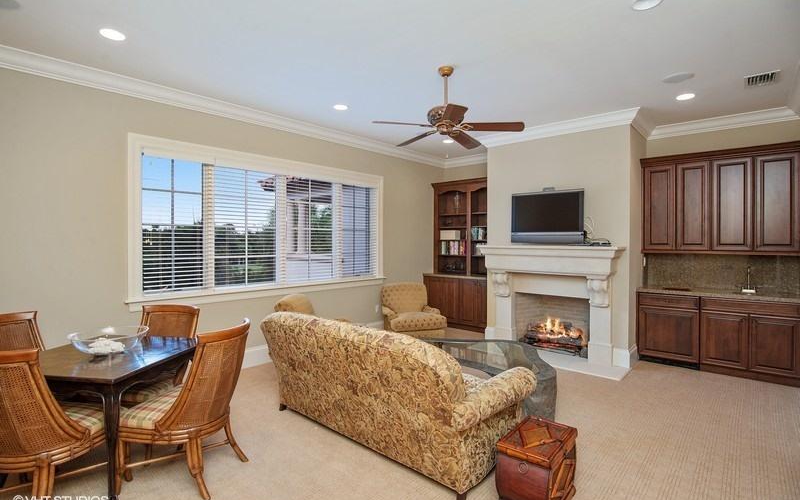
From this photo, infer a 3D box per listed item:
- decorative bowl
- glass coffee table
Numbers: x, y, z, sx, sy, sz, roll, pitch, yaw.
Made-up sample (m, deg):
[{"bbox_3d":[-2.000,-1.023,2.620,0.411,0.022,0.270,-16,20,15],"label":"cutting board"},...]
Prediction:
[{"bbox_3d":[-1.955,0.627,2.537,0.430,0.135,0.430,0,1,7],"label":"decorative bowl"},{"bbox_3d":[0.837,1.216,3.778,1.600,0.430,1.120,1,1,43],"label":"glass coffee table"}]

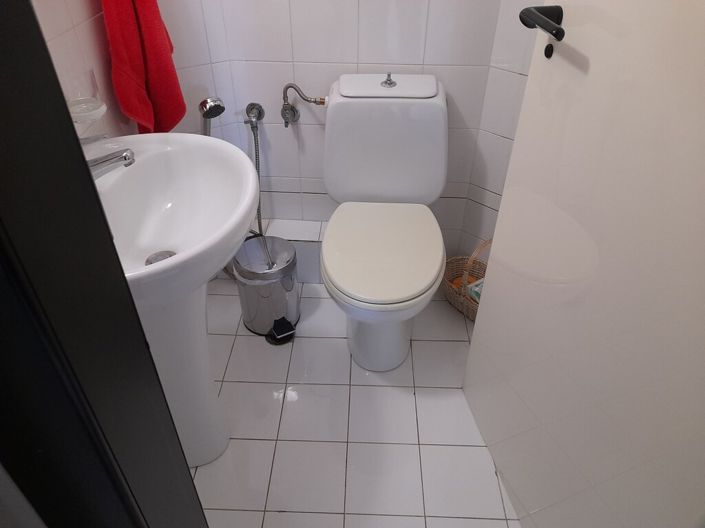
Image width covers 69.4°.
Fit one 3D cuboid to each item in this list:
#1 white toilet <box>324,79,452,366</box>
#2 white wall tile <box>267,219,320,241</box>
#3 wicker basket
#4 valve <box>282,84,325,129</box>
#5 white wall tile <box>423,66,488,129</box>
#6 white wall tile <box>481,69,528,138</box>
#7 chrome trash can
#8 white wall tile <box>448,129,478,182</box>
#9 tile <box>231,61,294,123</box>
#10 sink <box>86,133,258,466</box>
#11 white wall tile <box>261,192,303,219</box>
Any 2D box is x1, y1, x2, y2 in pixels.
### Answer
[{"bbox_3d":[0.097,-0.096,1.569,0.379,0.792,0.697,2,38,1],"label":"white toilet"},{"bbox_3d":[-0.220,-0.123,1.926,0.201,0.010,0.139,2,38,1],"label":"white wall tile"},{"bbox_3d":[0.456,0.034,1.805,0.185,0.294,0.322,-25,45,-29],"label":"wicker basket"},{"bbox_3d":[-0.157,-0.511,1.636,0.143,0.147,0.085,1,38,1],"label":"valve"},{"bbox_3d":[0.324,-0.540,1.657,0.202,0.202,0.012,1,38,1],"label":"white wall tile"},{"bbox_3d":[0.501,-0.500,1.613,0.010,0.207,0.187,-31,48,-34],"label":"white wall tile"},{"bbox_3d":[-0.281,0.087,1.739,0.210,0.286,0.252,-12,40,-15],"label":"chrome trash can"},{"bbox_3d":[0.326,-0.383,1.796,0.210,0.206,0.010,2,38,1],"label":"white wall tile"},{"bbox_3d":[-0.286,-0.557,1.670,0.202,0.202,0.012,1,38,1],"label":"tile"},{"bbox_3d":[-0.405,0.169,1.221,0.433,0.792,0.554,2,38,1],"label":"sink"},{"bbox_3d":[-0.288,-0.217,1.936,0.202,0.122,0.012,1,38,1],"label":"white wall tile"}]

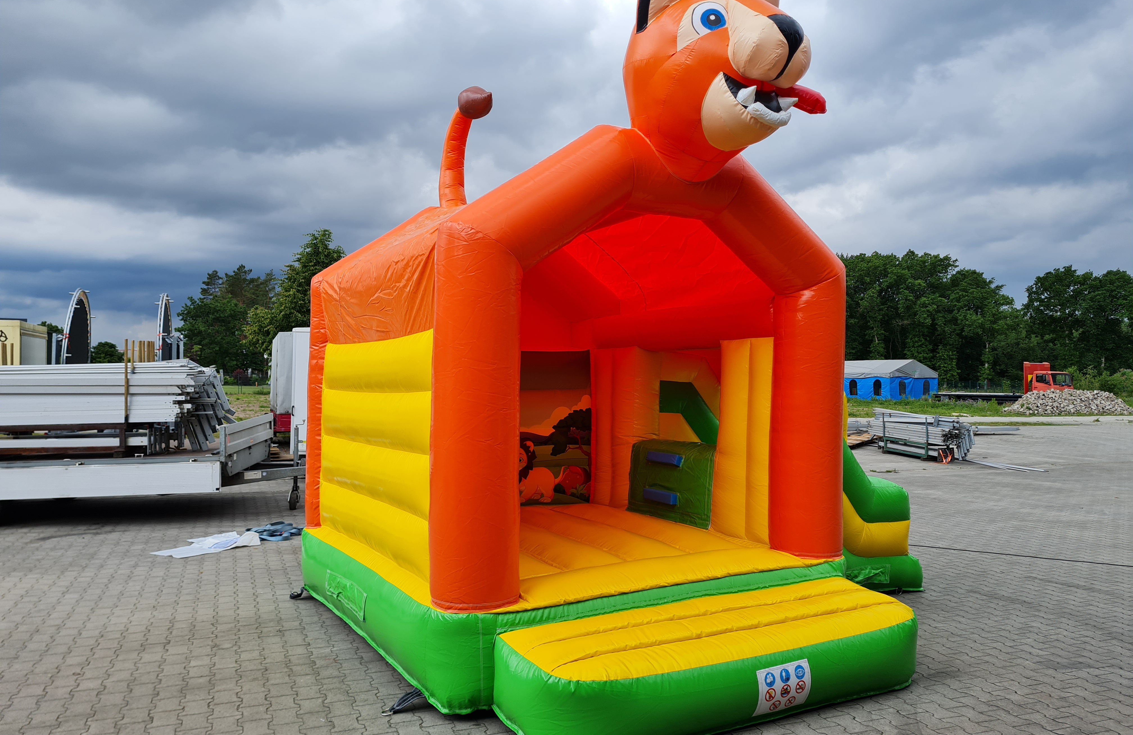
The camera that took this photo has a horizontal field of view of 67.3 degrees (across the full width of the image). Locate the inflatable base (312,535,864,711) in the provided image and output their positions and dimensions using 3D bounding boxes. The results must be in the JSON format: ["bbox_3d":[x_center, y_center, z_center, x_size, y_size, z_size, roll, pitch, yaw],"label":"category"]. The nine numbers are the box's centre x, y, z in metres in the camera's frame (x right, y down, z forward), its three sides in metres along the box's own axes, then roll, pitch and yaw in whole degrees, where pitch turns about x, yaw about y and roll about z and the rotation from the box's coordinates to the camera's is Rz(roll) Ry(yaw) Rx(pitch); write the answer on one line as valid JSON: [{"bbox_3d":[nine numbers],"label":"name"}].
[{"bbox_3d":[-0.097,1.583,6.503,3.080,0.530,3.120,1,-1,-30],"label":"inflatable base"}]

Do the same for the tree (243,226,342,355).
[{"bbox_3d":[-17.408,-3.599,60.072,10.000,12.100,10.000,1,-1,0],"label":"tree"}]

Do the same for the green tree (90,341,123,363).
[{"bbox_3d":[-72.948,-0.385,135.016,6.000,7.500,6.000,1,-1,0],"label":"green tree"}]

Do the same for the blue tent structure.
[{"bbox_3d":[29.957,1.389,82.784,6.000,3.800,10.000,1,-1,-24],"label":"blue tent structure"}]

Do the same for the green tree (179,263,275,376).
[{"bbox_3d":[-44.977,-5.125,112.104,13.000,16.300,12.000,1,-1,0],"label":"green tree"}]

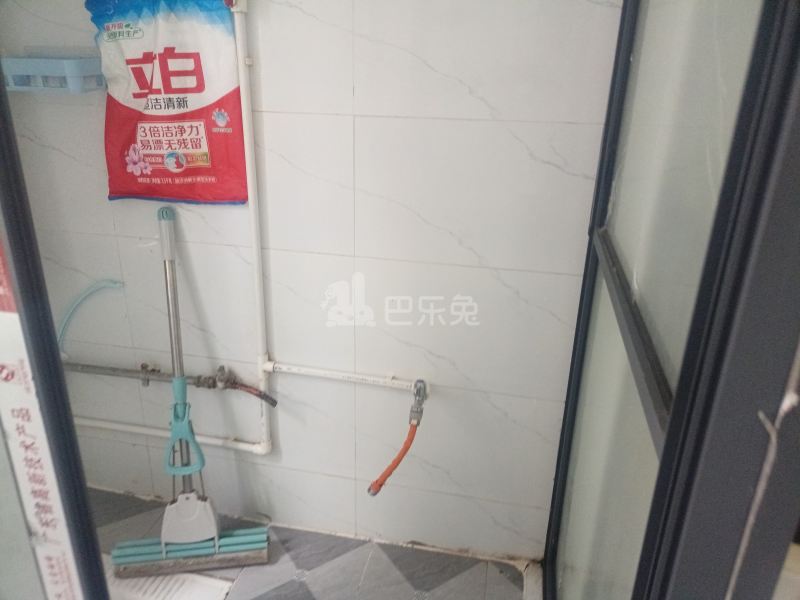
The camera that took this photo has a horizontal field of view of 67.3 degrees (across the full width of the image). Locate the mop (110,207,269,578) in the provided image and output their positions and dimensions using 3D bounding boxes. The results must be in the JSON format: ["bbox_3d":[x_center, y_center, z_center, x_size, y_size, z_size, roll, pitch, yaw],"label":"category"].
[{"bbox_3d":[-0.533,0.222,1.461,0.370,0.907,0.110,-2,12,-8],"label":"mop"}]

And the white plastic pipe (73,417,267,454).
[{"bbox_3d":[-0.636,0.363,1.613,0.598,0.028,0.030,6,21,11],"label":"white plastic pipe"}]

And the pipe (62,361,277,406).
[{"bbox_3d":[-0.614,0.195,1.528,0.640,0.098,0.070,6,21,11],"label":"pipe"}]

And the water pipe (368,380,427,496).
[{"bbox_3d":[-0.007,0.326,1.412,0.127,0.300,0.105,6,21,11],"label":"water pipe"}]

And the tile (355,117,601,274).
[{"bbox_3d":[0.173,-0.212,1.239,0.550,0.300,0.010,6,21,11],"label":"tile"}]

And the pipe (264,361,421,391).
[{"bbox_3d":[-0.142,0.181,1.429,0.382,0.028,0.030,6,21,11],"label":"pipe"}]

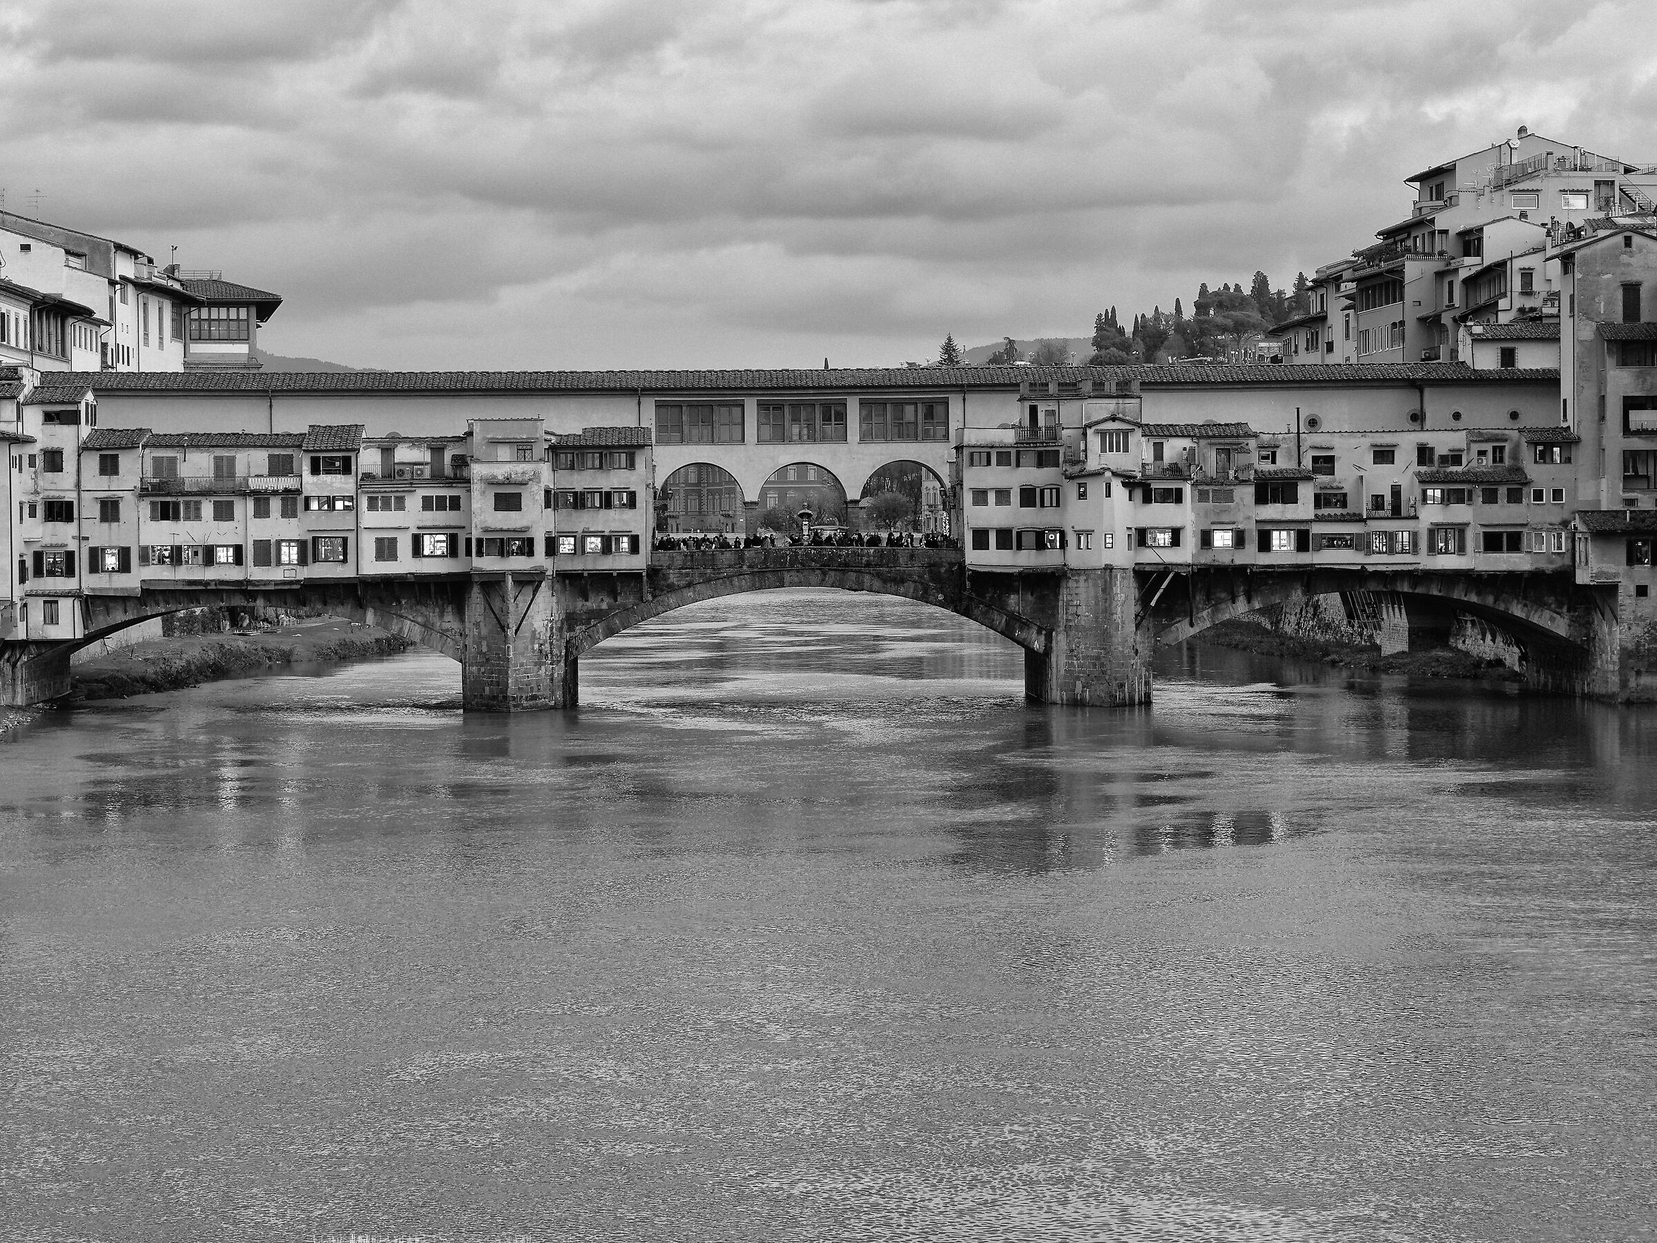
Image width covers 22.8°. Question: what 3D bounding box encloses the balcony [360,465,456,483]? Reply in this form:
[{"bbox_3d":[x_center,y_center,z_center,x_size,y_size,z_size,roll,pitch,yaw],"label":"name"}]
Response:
[{"bbox_3d":[-25.829,-9.062,253.900,6.050,1.100,1.500,-1,1,-2],"label":"balcony"}]

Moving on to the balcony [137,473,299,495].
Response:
[{"bbox_3d":[-37.377,-8.497,253.700,10.000,1.220,1.400,-1,1,-2],"label":"balcony"}]

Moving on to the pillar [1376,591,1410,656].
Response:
[{"bbox_3d":[42.964,0.197,313.000,2.450,4.900,2.200,-1,1,-2],"label":"pillar"}]

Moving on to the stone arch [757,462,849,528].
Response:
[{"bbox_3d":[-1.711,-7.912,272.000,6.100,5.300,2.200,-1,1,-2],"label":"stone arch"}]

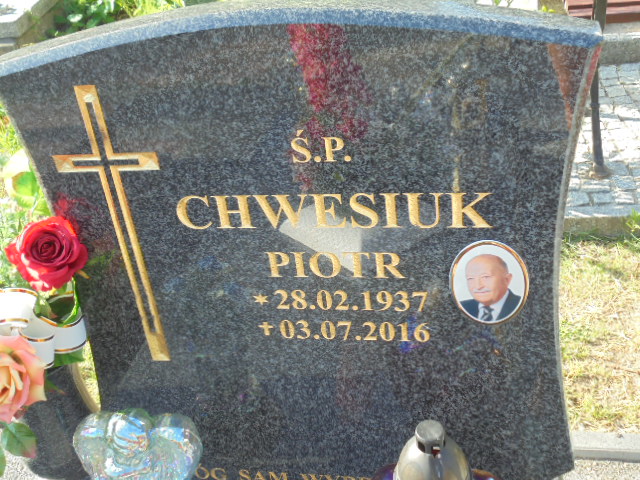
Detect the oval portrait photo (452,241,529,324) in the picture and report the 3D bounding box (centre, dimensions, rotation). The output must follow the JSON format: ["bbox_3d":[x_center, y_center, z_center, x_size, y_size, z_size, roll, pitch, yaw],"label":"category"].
[{"bbox_3d":[0.194,0.049,0.906,0.090,0.120,0.010,0,33,11],"label":"oval portrait photo"}]

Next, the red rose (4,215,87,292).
[{"bbox_3d":[-0.317,0.017,0.921,0.096,0.088,0.068,-19,0,-18],"label":"red rose"}]

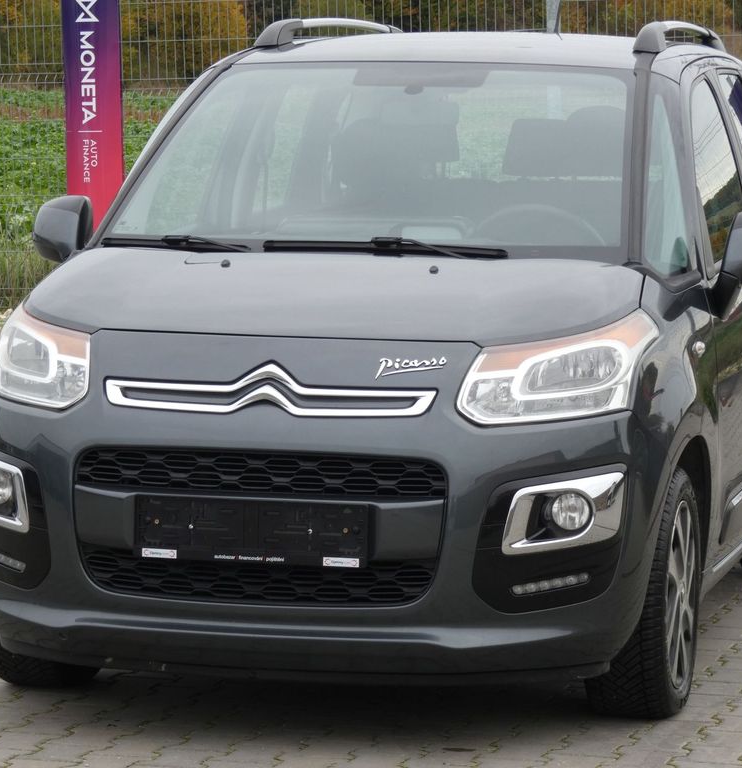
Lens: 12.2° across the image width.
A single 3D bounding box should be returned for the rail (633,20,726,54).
[{"bbox_3d":[0.885,-0.983,9.846,0.085,0.090,1.220,2,5,14],"label":"rail"}]

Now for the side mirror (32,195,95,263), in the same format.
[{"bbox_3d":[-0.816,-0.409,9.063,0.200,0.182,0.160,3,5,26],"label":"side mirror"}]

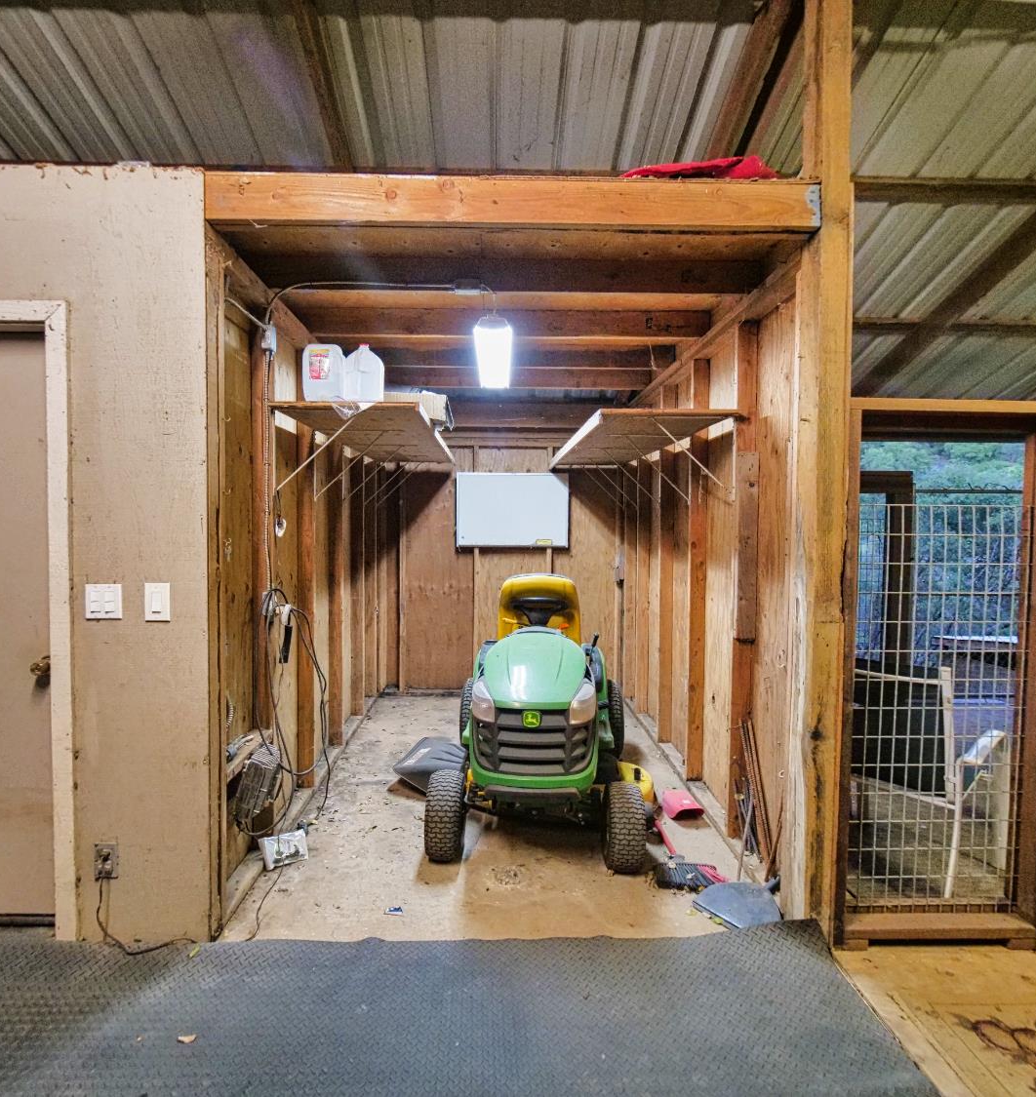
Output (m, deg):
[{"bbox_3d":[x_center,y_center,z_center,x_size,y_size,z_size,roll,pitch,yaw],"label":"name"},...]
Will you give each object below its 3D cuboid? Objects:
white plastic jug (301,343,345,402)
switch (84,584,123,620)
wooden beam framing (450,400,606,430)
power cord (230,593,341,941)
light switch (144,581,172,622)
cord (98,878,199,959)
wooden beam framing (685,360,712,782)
[{"bbox_3d":[-0.854,-0.764,2.631,0.150,0.263,0.140,0,2,-2],"label":"white plastic jug"},{"bbox_3d":[-1.362,0.176,1.942,0.120,0.118,0.013,0,2,-2],"label":"switch"},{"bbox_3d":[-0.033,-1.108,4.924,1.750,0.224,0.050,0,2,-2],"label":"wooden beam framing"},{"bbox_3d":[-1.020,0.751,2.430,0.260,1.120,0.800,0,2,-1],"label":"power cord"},{"bbox_3d":[-1.181,0.176,1.942,0.083,0.126,0.014,0,2,-1],"label":"light switch"},{"bbox_3d":[-1.240,1.215,1.950,0.330,0.225,0.075,0,2,-1],"label":"cord"},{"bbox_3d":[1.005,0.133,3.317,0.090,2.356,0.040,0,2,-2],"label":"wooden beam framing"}]

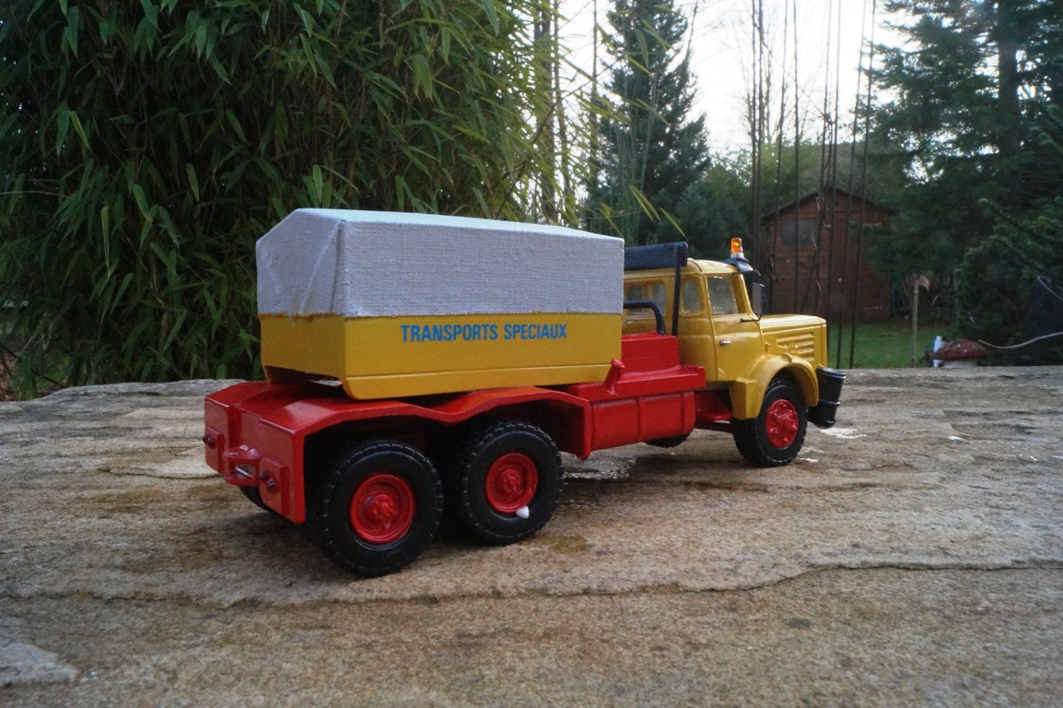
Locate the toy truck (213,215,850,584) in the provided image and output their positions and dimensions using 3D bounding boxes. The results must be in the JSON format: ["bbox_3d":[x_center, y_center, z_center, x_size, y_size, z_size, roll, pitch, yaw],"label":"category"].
[{"bbox_3d":[0.015,0.002,0.257,0.221,0.084,0.071,-3,5,-38],"label":"toy truck"}]

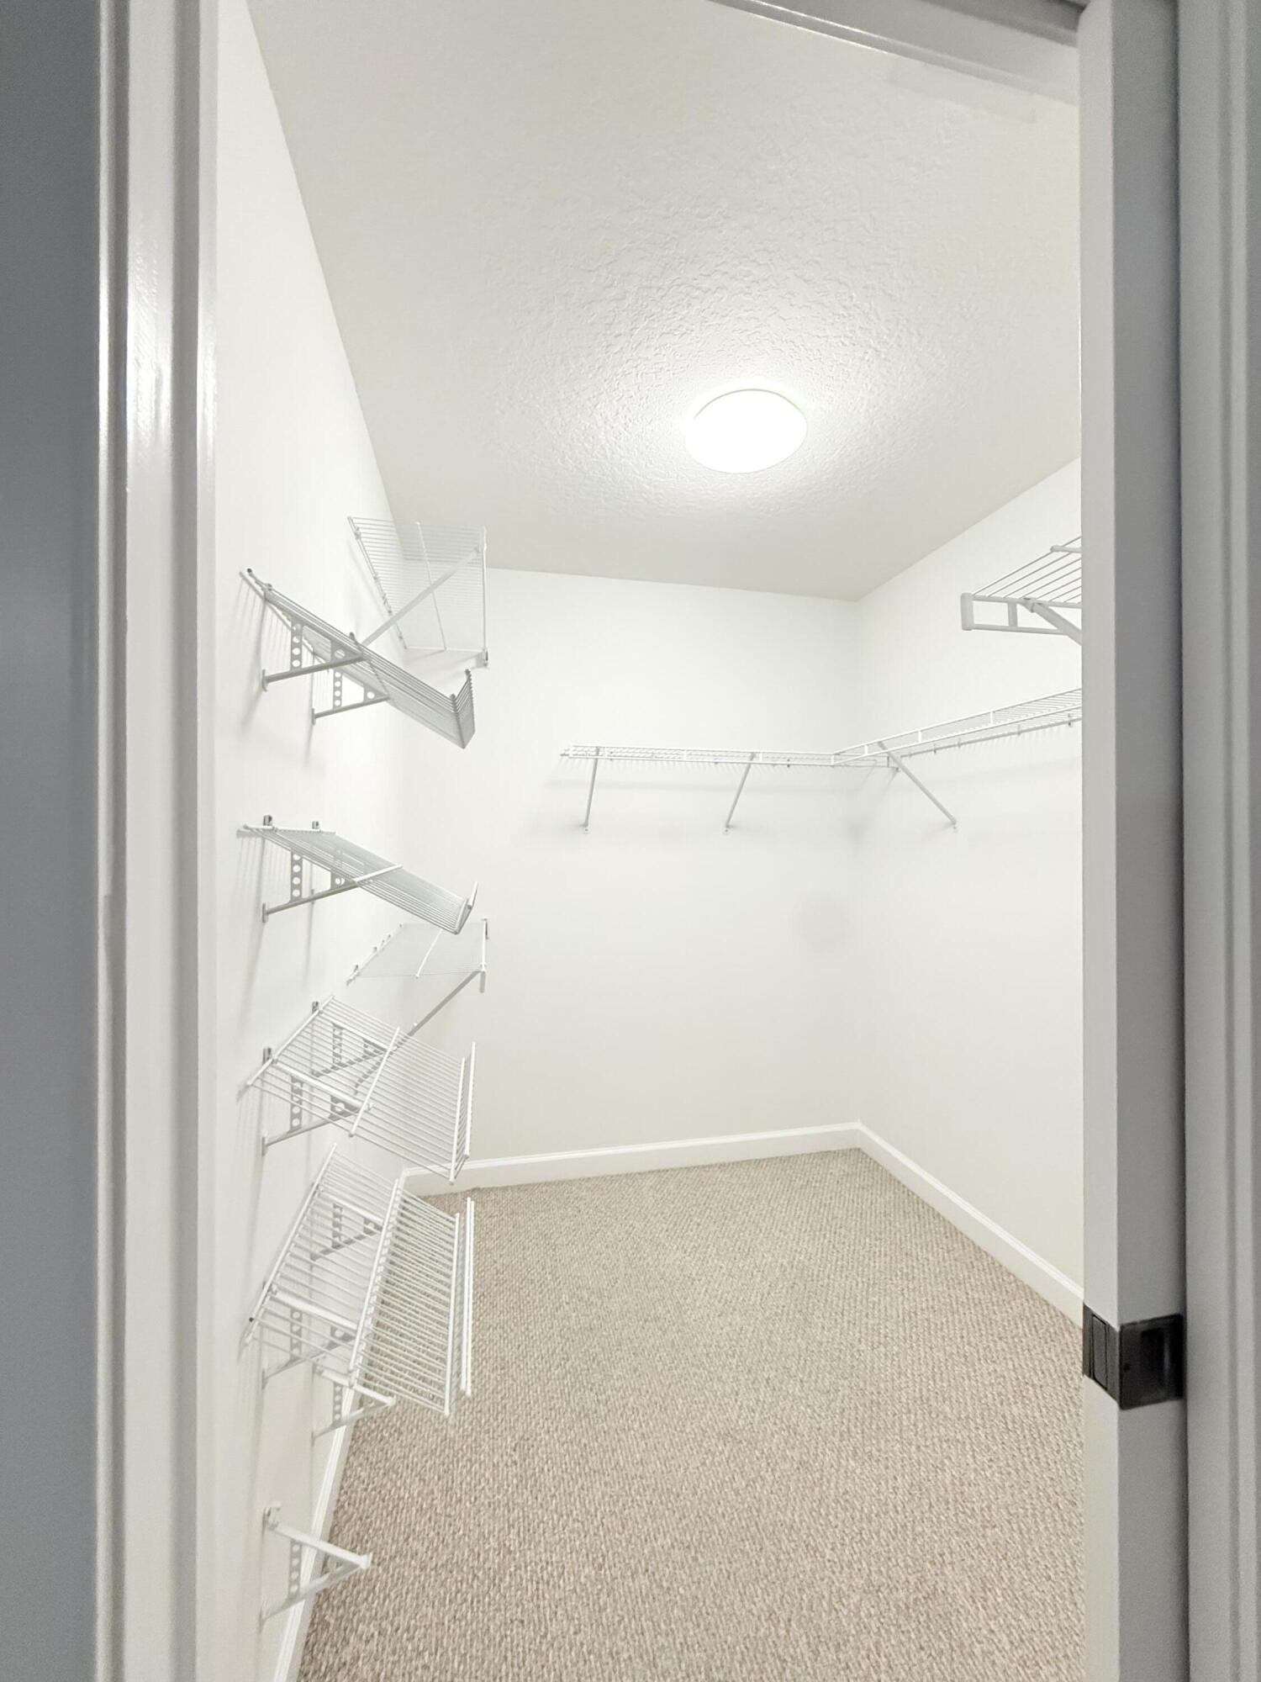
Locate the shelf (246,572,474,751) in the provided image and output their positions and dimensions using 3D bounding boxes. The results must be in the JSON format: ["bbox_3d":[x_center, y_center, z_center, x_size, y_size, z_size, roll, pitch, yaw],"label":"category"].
[{"bbox_3d":[-0.390,-0.258,1.109,0.299,0.147,0.515,10,-2,-12],"label":"shelf"}]

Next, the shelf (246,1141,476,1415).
[{"bbox_3d":[-0.389,0.678,1.108,0.299,0.147,0.515,10,-2,-12],"label":"shelf"}]

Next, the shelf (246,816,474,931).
[{"bbox_3d":[-0.389,0.058,1.108,0.299,0.147,0.515,10,-2,-12],"label":"shelf"}]

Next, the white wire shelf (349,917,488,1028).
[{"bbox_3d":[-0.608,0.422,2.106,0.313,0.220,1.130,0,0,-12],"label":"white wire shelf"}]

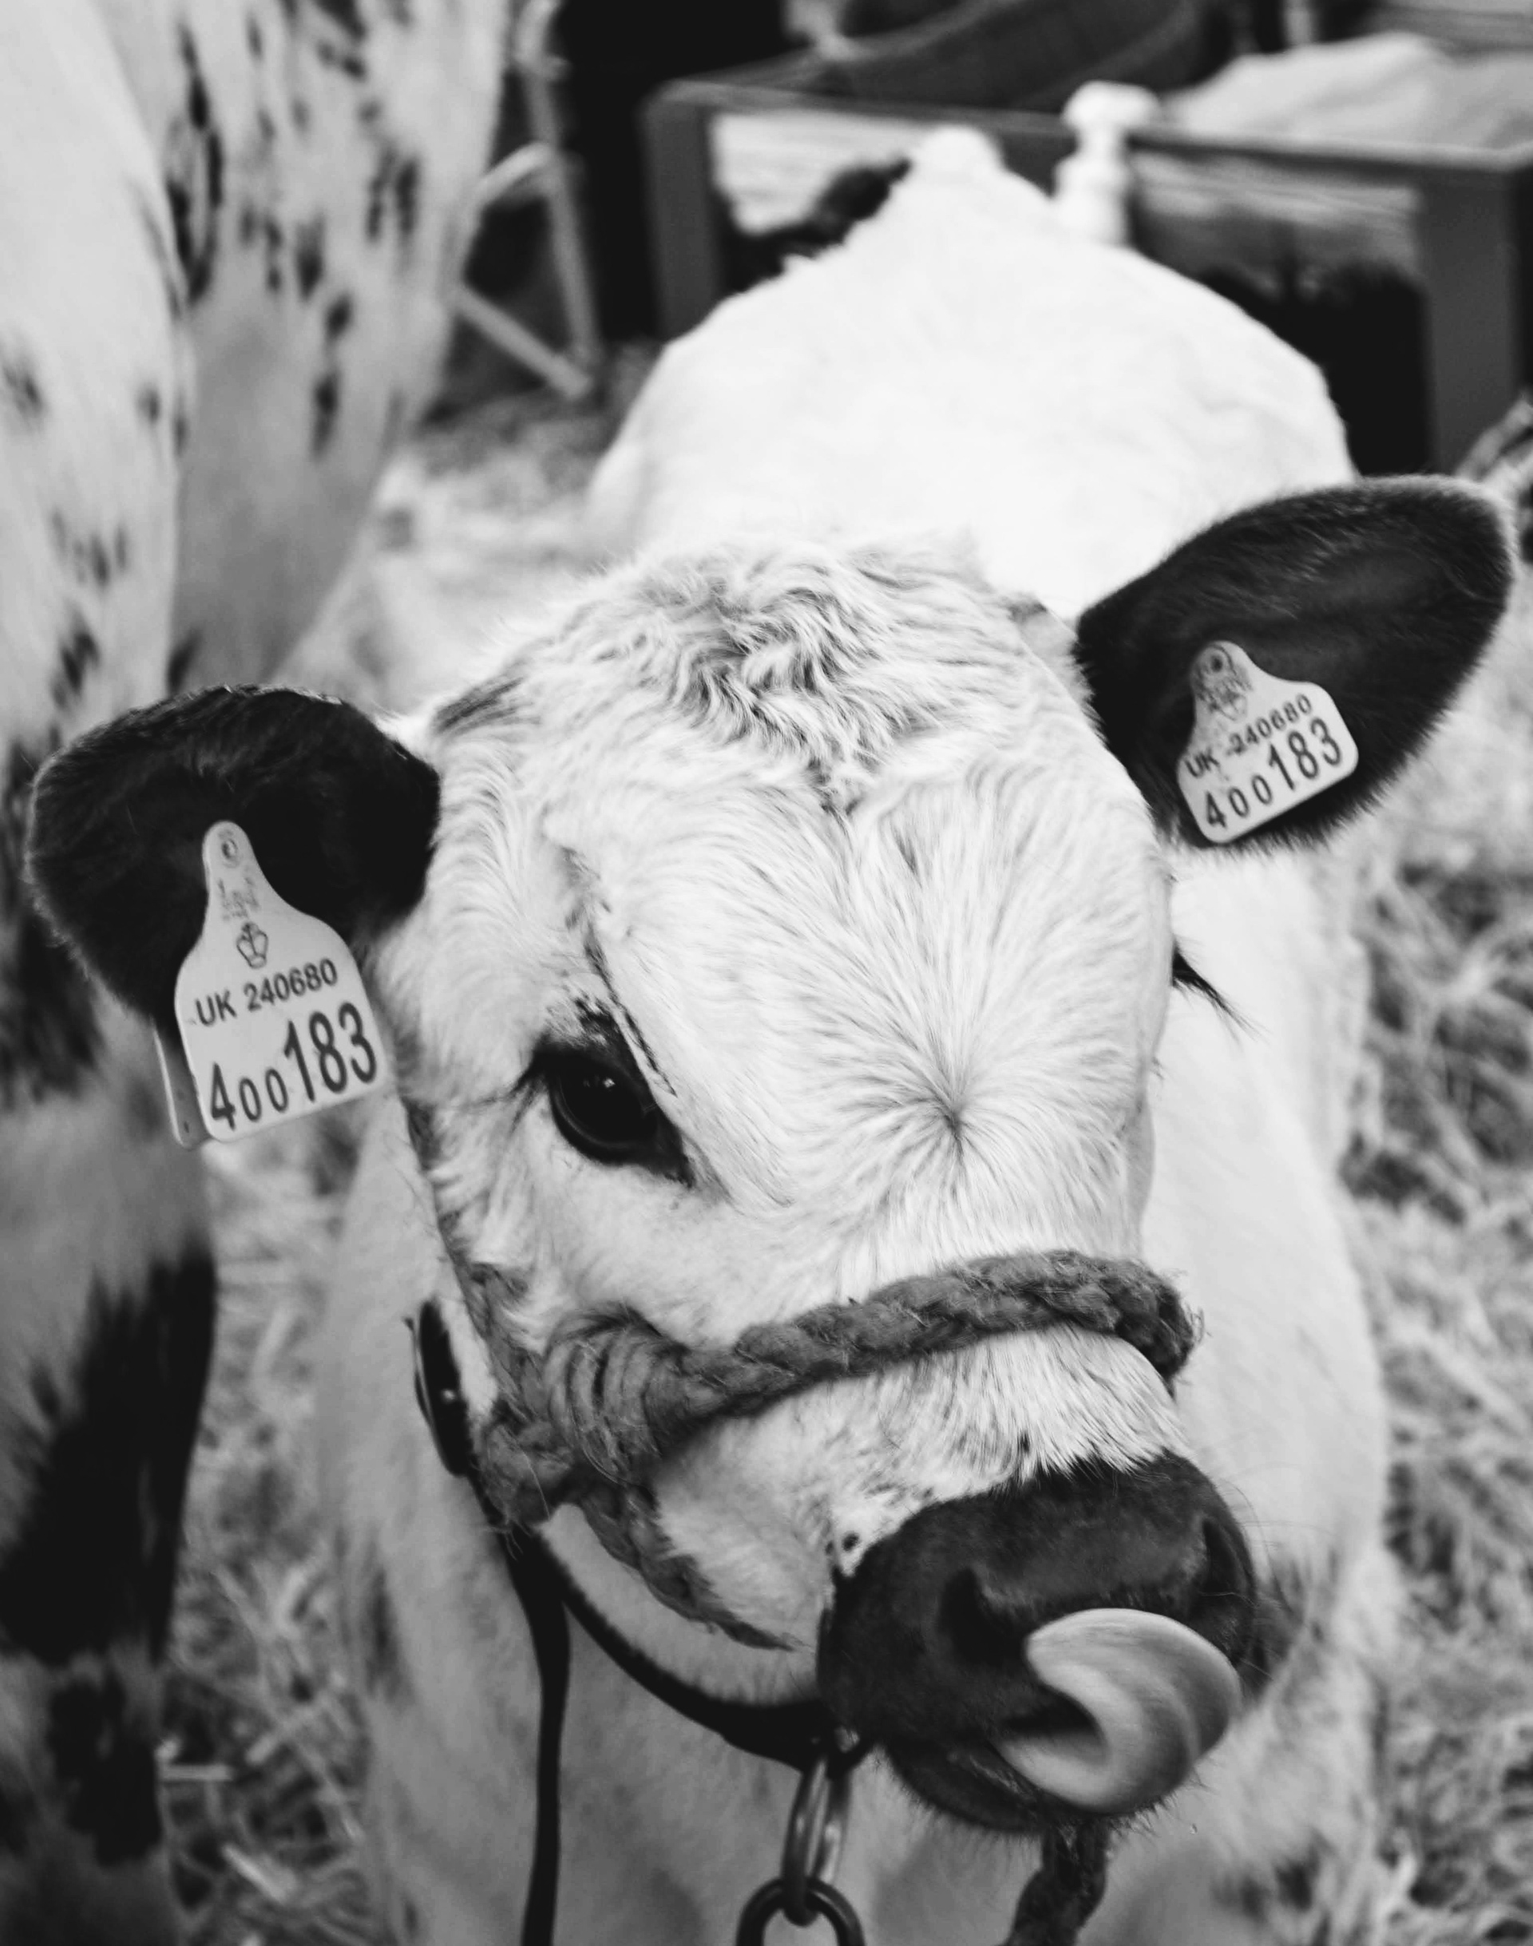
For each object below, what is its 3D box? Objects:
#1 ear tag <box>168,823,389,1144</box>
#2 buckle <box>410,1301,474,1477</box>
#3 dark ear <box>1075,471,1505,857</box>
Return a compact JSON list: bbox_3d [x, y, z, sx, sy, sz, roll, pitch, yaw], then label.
[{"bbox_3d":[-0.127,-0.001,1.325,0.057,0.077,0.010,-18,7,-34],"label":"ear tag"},{"bbox_3d":[-0.086,0.111,1.385,0.011,0.046,0.030,-13,2,-16],"label":"buckle"},{"bbox_3d":[0.151,-0.087,1.450,0.132,0.090,0.055,-27,11,-12],"label":"dark ear"}]

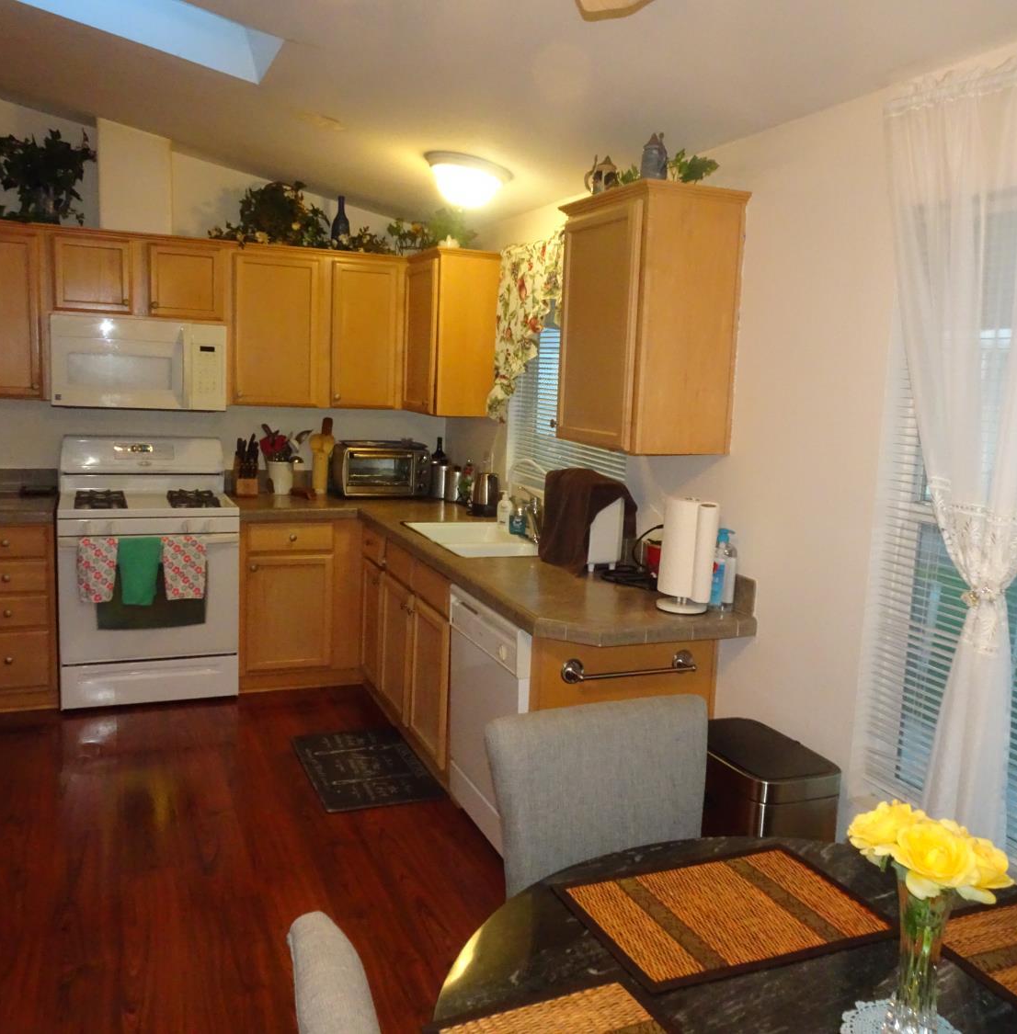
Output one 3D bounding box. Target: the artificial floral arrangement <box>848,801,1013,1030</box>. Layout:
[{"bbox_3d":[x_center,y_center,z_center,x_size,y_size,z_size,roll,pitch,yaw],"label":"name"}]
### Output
[{"bbox_3d":[0.543,0.534,1.249,0.217,0.298,0.172,7,10,26],"label":"artificial floral arrangement"}]

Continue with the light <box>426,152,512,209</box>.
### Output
[{"bbox_3d":[-0.175,-1.323,3.819,0.370,0.140,0.370,10,5,-24],"label":"light"}]

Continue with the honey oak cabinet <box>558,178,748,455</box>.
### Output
[{"bbox_3d":[0.428,-0.611,3.058,0.350,0.769,0.560,-1,10,-23],"label":"honey oak cabinet"}]

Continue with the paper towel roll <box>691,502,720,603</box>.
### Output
[{"bbox_3d":[0.602,0.109,2.920,0.067,0.291,0.067,3,9,0],"label":"paper towel roll"}]

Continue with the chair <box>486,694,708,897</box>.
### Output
[{"bbox_3d":[0.247,0.886,1.704,0.465,0.954,0.596,-1,9,-22],"label":"chair"}]

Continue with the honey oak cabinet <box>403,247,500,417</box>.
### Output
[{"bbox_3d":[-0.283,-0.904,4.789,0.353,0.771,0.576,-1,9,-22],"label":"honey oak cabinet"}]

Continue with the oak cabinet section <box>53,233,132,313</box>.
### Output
[{"bbox_3d":[-1.977,-1.141,4.561,0.340,0.344,0.320,-1,10,-22],"label":"oak cabinet section"}]

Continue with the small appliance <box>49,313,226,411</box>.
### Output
[{"bbox_3d":[-1.760,-0.729,4.577,0.761,0.402,0.395,-1,10,-23],"label":"small appliance"}]

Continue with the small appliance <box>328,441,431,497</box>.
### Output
[{"bbox_3d":[-0.678,-0.256,5.131,0.440,0.272,0.320,-1,10,-23],"label":"small appliance"}]

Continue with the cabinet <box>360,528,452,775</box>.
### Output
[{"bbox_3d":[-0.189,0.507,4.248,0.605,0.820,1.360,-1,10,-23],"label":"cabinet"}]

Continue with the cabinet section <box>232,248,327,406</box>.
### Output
[{"bbox_3d":[-1.201,-0.956,4.917,0.456,0.761,0.320,-1,10,-22],"label":"cabinet section"}]

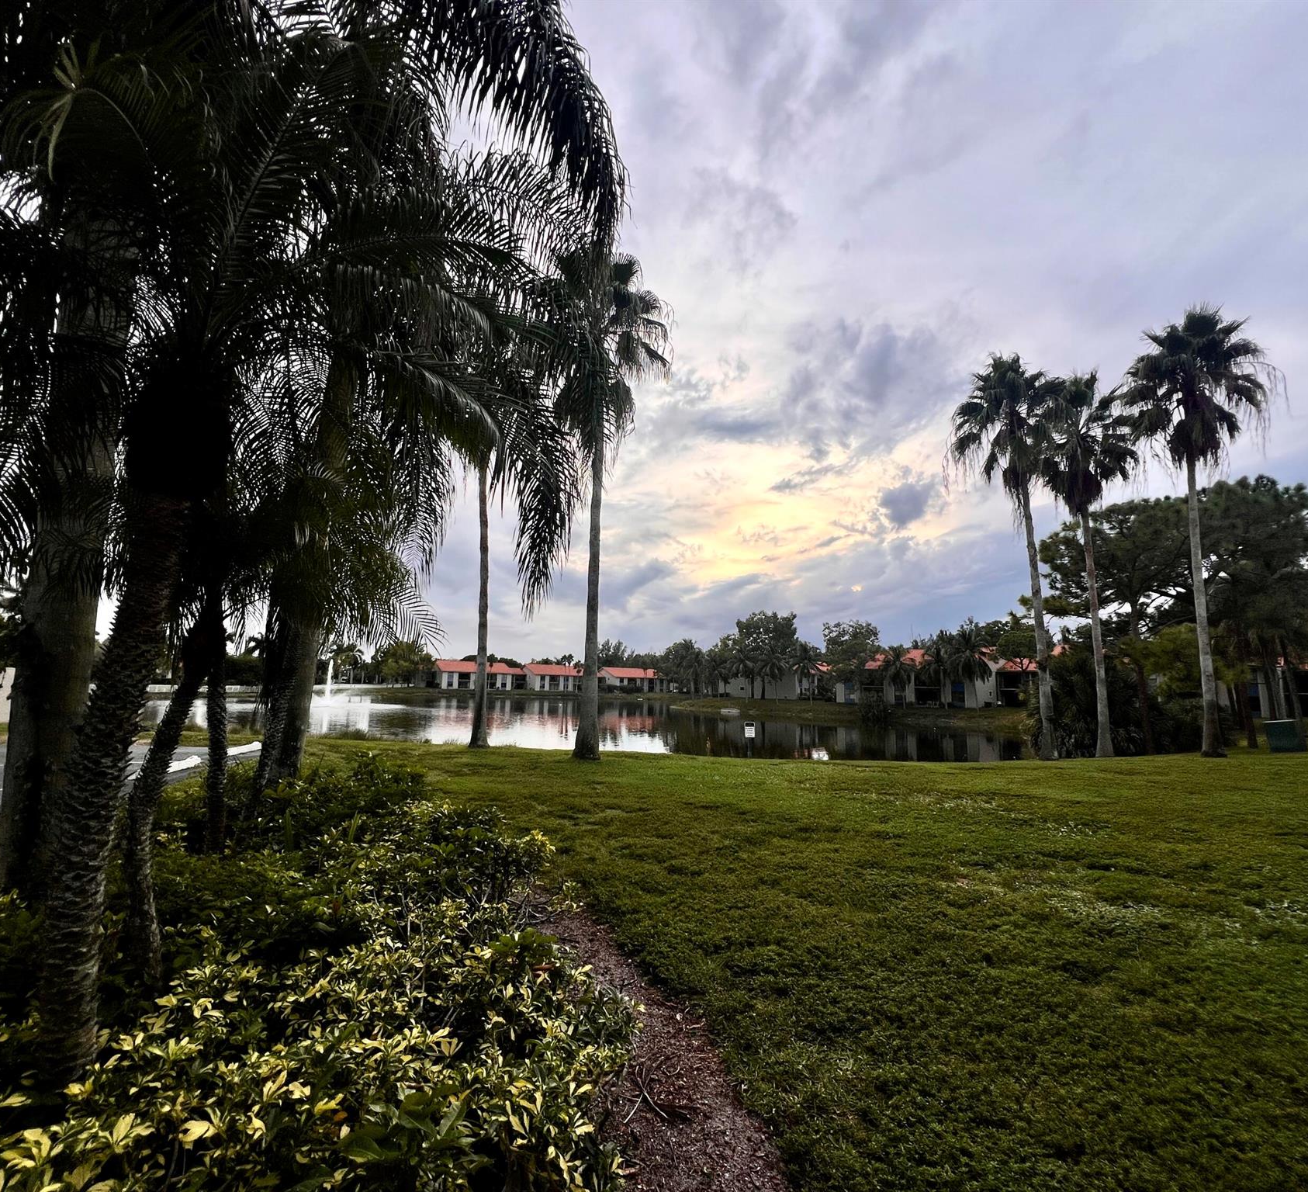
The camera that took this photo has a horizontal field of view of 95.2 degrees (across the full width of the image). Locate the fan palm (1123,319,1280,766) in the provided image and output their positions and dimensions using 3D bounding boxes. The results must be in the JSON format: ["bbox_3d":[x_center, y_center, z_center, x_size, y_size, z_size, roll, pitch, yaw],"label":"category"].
[{"bbox_3d":[16.178,-2.115,17.297,3.142,13.215,3.142,1,-8,0],"label":"fan palm"}]

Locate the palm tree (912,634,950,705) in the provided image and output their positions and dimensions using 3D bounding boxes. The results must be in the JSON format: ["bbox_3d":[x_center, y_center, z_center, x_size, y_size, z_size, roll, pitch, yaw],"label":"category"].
[{"bbox_3d":[36.517,9.676,76.667,5.628,9.305,5.628,1,-8,0],"label":"palm tree"}]

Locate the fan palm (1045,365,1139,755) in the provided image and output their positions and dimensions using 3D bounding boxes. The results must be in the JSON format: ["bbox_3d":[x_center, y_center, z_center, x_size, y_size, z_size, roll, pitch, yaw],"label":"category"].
[{"bbox_3d":[13.157,-1.175,17.663,2.650,11.522,2.650,1,-8,0],"label":"fan palm"}]

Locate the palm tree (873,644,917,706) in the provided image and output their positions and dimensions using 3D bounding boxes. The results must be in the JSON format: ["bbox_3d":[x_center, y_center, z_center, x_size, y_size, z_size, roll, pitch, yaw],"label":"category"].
[{"bbox_3d":[30.927,10.228,76.577,5.186,8.176,5.186,1,-8,0],"label":"palm tree"}]

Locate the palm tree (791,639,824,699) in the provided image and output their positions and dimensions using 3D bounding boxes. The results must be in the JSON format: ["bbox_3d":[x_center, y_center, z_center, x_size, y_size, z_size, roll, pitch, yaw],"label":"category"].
[{"bbox_3d":[21.371,10.421,83.104,4.366,8.912,4.366,1,-8,0],"label":"palm tree"}]

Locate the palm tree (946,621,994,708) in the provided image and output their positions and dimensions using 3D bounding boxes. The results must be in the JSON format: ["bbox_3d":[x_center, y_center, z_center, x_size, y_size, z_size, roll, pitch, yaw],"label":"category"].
[{"bbox_3d":[39.747,8.741,74.927,5.382,11.130,5.382,1,-8,0],"label":"palm tree"}]

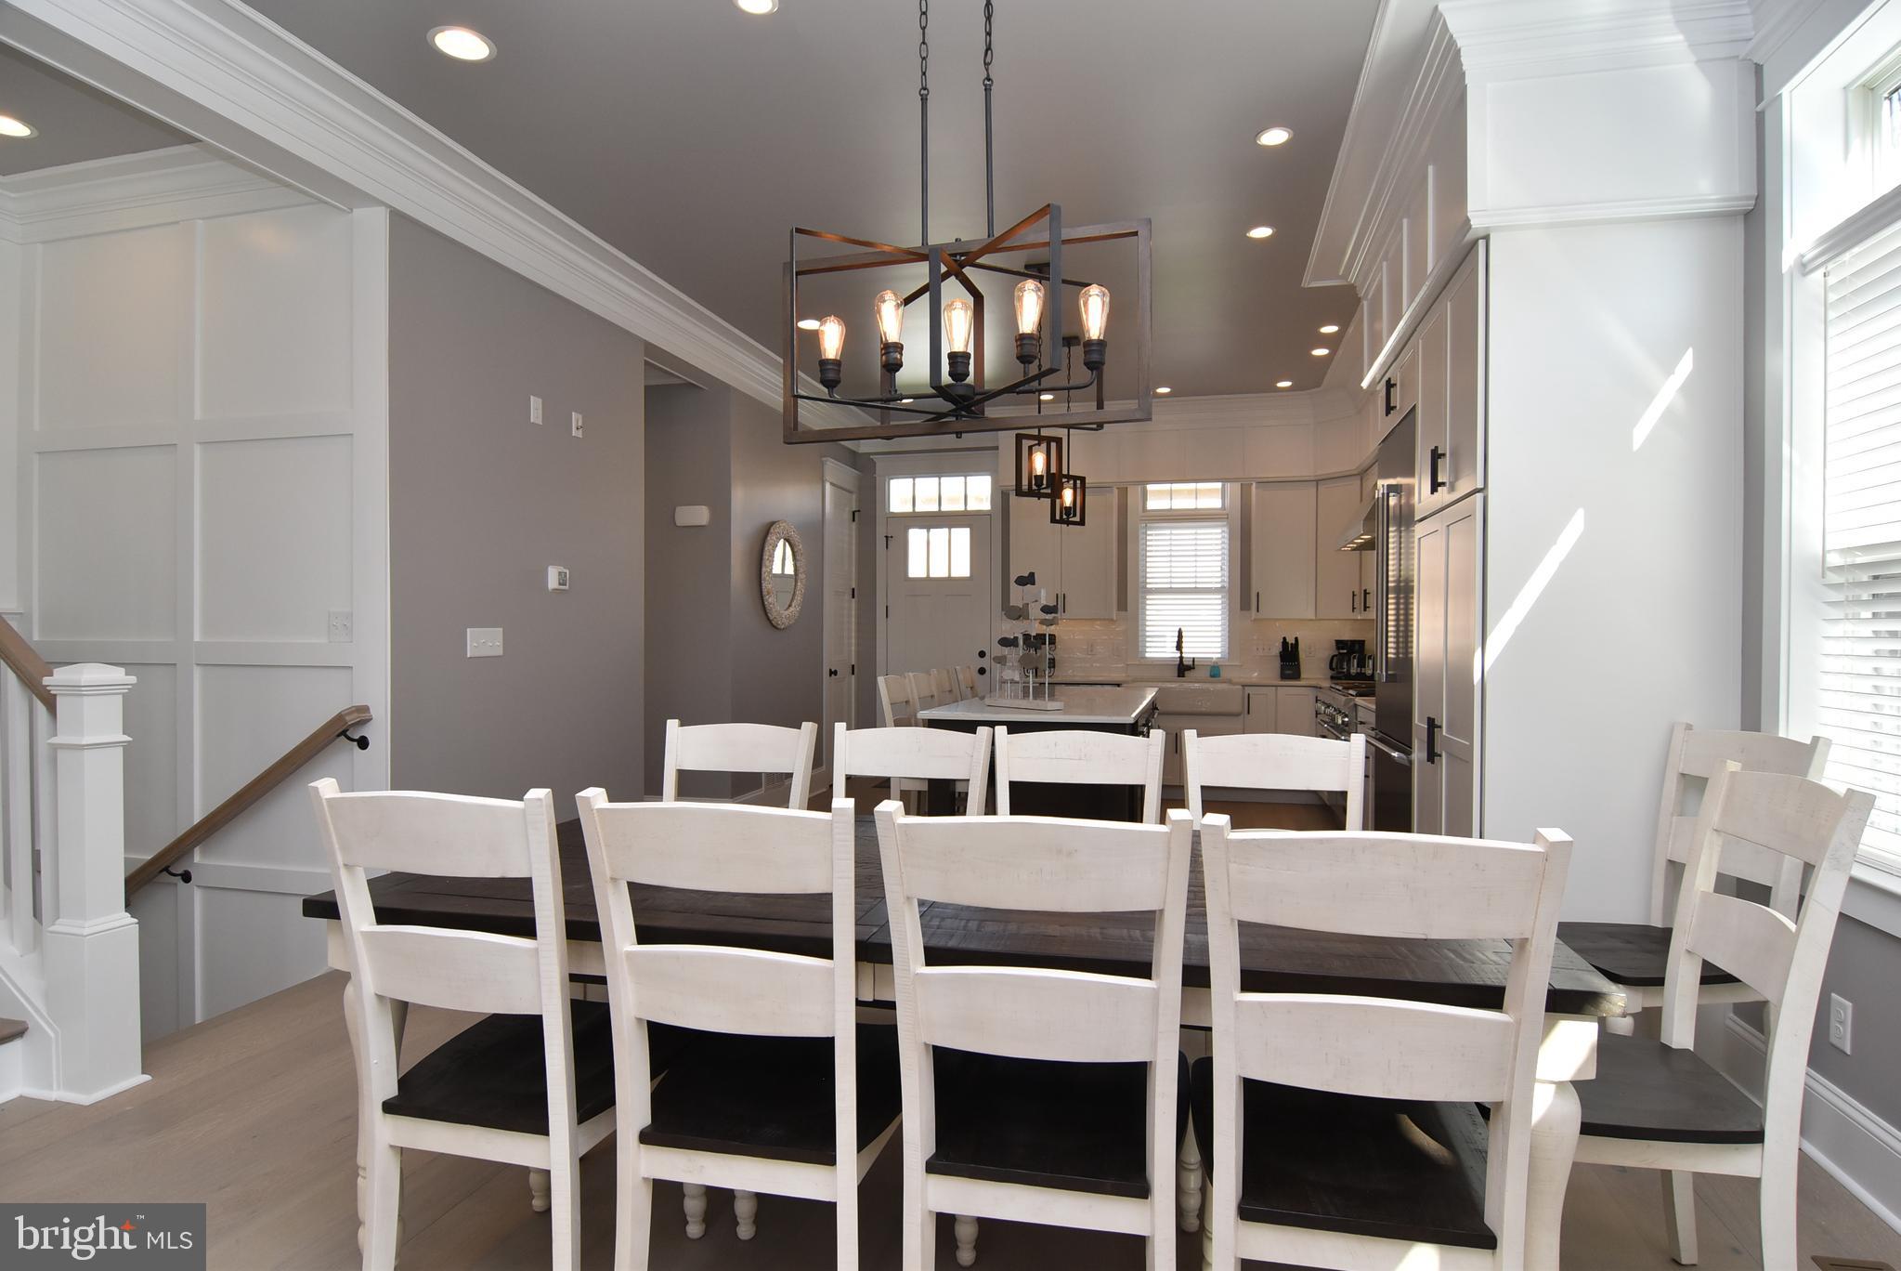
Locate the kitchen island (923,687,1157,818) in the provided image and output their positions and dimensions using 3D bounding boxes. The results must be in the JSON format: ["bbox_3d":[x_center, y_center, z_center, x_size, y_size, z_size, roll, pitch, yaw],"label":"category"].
[{"bbox_3d":[0.586,0.806,5.214,0.945,0.914,2.150,0,0,15],"label":"kitchen island"}]

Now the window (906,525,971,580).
[{"bbox_3d":[-0.096,-0.723,8.350,0.586,0.469,0.050,0,0,15],"label":"window"}]

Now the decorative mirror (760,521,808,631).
[{"bbox_3d":[-1.170,-0.431,6.851,0.045,0.790,0.785,0,0,15],"label":"decorative mirror"}]

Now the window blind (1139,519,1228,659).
[{"bbox_3d":[1.881,-0.363,7.662,0.690,1.105,0.060,0,0,15],"label":"window blind"}]

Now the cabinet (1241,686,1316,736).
[{"bbox_3d":[2.504,0.816,7.347,0.550,0.880,0.610,0,0,15],"label":"cabinet"}]

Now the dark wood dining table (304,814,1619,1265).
[{"bbox_3d":[-0.028,0.886,2.085,2.250,0.760,1.035,0,0,13],"label":"dark wood dining table"}]

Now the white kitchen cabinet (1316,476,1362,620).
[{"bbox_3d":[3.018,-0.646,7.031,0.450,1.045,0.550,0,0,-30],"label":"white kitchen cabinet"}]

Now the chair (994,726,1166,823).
[{"bbox_3d":[0.281,0.765,2.351,0.475,1.020,0.565,0,0,14],"label":"chair"}]

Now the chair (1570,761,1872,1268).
[{"bbox_3d":[1.274,0.769,1.820,0.565,1.020,0.475,0,0,15],"label":"chair"}]

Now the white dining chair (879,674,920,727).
[{"bbox_3d":[-0.061,0.729,4.704,0.490,1.050,0.400,0,0,15],"label":"white dining chair"}]

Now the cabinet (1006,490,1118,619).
[{"bbox_3d":[0.938,-0.646,7.730,0.850,1.045,0.340,0,0,15],"label":"cabinet"}]

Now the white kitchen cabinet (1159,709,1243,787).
[{"bbox_3d":[1.802,0.856,7.363,0.880,0.590,0.610,0,0,15],"label":"white kitchen cabinet"}]

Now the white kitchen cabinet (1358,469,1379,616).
[{"bbox_3d":[3.069,-0.645,6.552,0.330,1.050,0.634,0,0,15],"label":"white kitchen cabinet"}]

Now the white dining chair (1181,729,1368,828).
[{"bbox_3d":[0.787,0.766,2.265,0.475,1.020,0.565,0,0,12],"label":"white dining chair"}]

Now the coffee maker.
[{"bbox_3d":[2.949,0.186,7.063,0.280,0.310,0.210,0,0,-16],"label":"coffee maker"}]

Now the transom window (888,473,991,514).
[{"bbox_3d":[-0.089,-1.238,8.349,0.930,0.341,0.060,0,0,15],"label":"transom window"}]

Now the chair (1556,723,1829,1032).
[{"bbox_3d":[1.821,0.755,2.469,0.520,1.014,0.460,0,0,-2],"label":"chair"}]

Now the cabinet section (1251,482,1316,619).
[{"bbox_3d":[2.640,-0.658,7.548,0.457,1.067,0.330,0,0,15],"label":"cabinet section"}]

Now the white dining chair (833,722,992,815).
[{"bbox_3d":[-0.180,0.764,2.425,0.475,1.020,0.565,0,0,16],"label":"white dining chair"}]

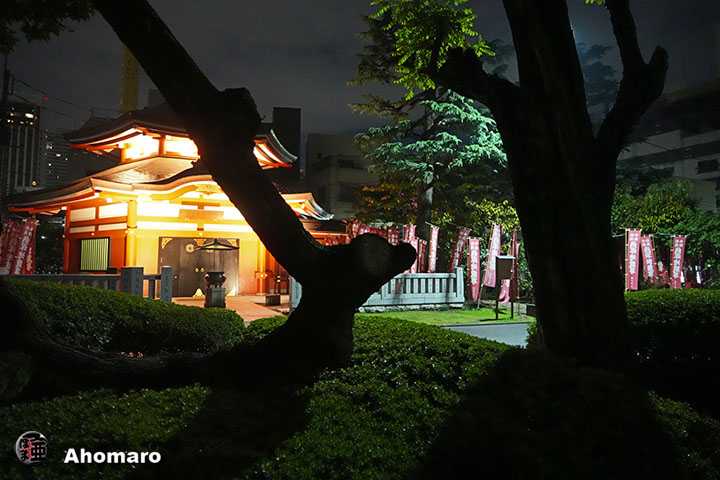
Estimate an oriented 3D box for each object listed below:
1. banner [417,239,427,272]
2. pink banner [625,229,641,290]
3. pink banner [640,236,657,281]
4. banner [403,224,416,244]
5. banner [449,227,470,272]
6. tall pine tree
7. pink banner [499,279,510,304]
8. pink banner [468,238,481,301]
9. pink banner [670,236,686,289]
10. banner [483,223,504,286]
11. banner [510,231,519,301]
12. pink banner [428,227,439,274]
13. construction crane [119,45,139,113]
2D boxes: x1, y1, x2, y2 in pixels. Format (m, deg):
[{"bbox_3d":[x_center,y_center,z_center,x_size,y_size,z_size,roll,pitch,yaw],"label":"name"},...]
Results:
[{"bbox_3d":[1.875,0.915,14.400,0.450,1.800,0.080,-3,-4,41],"label":"banner"},{"bbox_3d":[8.241,0.604,14.500,0.450,1.800,0.080,0,-3,5],"label":"pink banner"},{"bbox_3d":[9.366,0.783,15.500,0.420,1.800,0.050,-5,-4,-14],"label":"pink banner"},{"bbox_3d":[1.463,0.477,14.100,0.420,1.800,0.050,4,-4,-30],"label":"banner"},{"bbox_3d":[2.829,0.540,14.000,0.450,1.800,0.080,12,0,29],"label":"banner"},{"bbox_3d":[2.570,-3.609,17.500,6.200,11.800,6.000,0,-3,0],"label":"tall pine tree"},{"bbox_3d":[4.190,0.868,13.400,0.450,1.800,0.080,9,-2,-11],"label":"pink banner"},{"bbox_3d":[3.317,0.882,13.900,0.420,1.800,0.050,4,-5,-33],"label":"pink banner"},{"bbox_3d":[10.211,0.802,15.400,0.430,1.800,0.050,7,-4,-10],"label":"pink banner"},{"bbox_3d":[3.878,0.452,13.900,0.420,1.800,0.050,12,-5,-41],"label":"banner"},{"bbox_3d":[4.101,0.630,12.700,0.080,1.800,0.450,0,-3,-3],"label":"banner"},{"bbox_3d":[2.194,0.524,14.300,0.050,1.800,0.420,1,-5,38],"label":"pink banner"},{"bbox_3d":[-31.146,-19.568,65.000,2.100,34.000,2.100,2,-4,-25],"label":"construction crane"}]

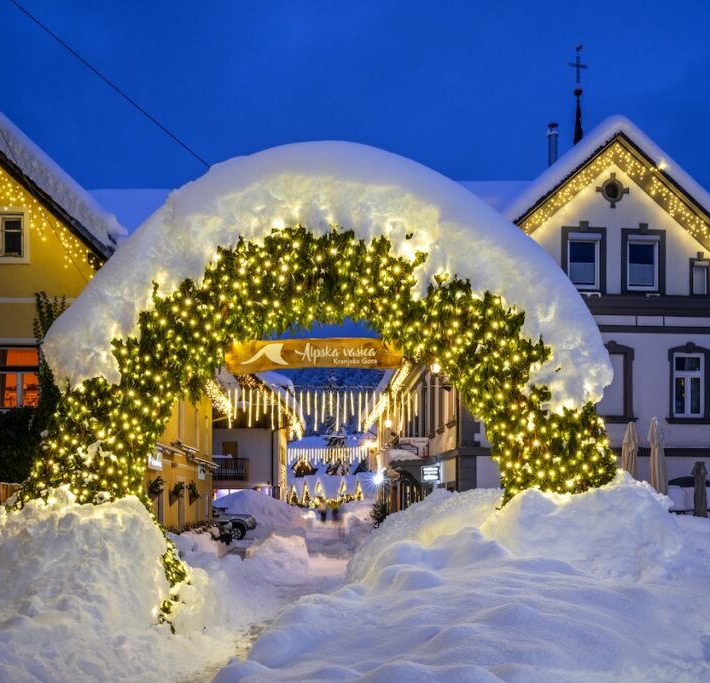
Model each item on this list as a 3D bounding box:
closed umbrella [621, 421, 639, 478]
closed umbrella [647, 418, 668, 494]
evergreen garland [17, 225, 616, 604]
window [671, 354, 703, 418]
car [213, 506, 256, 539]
[{"bbox_3d":[6.392,3.248,19.800,0.420,2.750,0.420,0,-6,0],"label":"closed umbrella"},{"bbox_3d":[6.451,3.007,18.200,0.430,2.750,0.430,0,-6,0],"label":"closed umbrella"},{"bbox_3d":[-0.514,1.029,11.400,7.600,5.100,1.300,0,-6,-3],"label":"evergreen garland"},{"bbox_3d":[9.755,1.318,25.000,0.930,1.900,0.200,0,-6,-3],"label":"window"},{"bbox_3d":[-6.741,8.180,39.000,4.600,1.750,1.850,-3,-7,25],"label":"car"}]

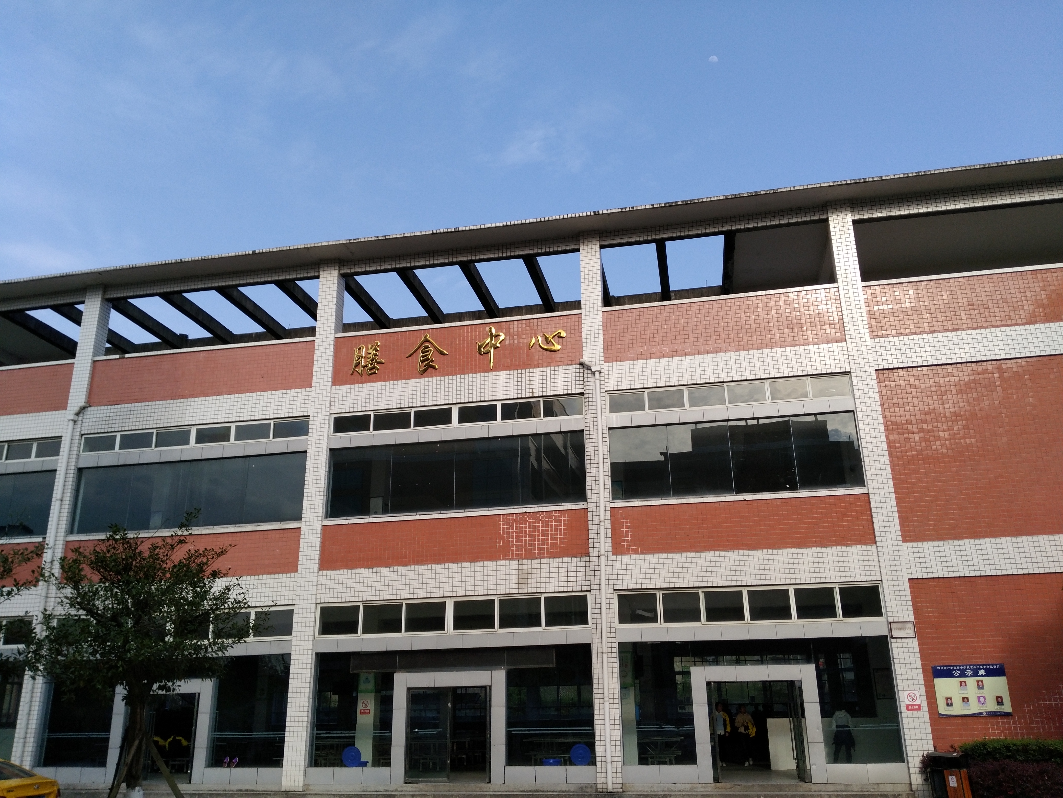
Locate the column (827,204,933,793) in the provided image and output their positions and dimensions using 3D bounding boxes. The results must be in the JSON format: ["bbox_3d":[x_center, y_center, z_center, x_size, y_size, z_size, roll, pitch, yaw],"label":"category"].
[{"bbox_3d":[8.178,1.648,20.402,0.567,14.082,0.562,-5,-19,10],"label":"column"}]

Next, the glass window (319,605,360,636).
[{"bbox_3d":[-4.821,5.561,21.597,1.040,0.730,0.100,-5,-19,10],"label":"glass window"}]

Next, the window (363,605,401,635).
[{"bbox_3d":[-3.722,5.472,21.400,1.040,0.730,0.100,-5,-19,10],"label":"window"}]

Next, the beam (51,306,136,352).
[{"bbox_3d":[-14.583,-2.422,28.782,0.322,0.354,4.264,-5,-19,10],"label":"beam"}]

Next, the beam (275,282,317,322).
[{"bbox_3d":[-7.126,-3.012,27.423,0.322,0.354,4.264,-5,-19,10],"label":"beam"}]

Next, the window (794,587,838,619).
[{"bbox_3d":[6.467,4.648,19.565,0.864,0.691,0.083,-5,-19,10],"label":"window"}]

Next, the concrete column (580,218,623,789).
[{"bbox_3d":[1.705,2.126,21.403,0.556,13.921,0.540,-5,-19,10],"label":"concrete column"}]

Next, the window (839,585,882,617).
[{"bbox_3d":[7.430,4.569,19.391,0.855,0.685,0.083,-5,-19,10],"label":"window"}]

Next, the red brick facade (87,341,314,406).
[{"bbox_3d":[-9.452,-0.686,24.595,6.930,1.380,0.200,-5,-19,10],"label":"red brick facade"}]

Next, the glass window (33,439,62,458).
[{"bbox_3d":[-13.957,1.438,24.808,0.830,0.513,0.080,-5,-19,10],"label":"glass window"}]

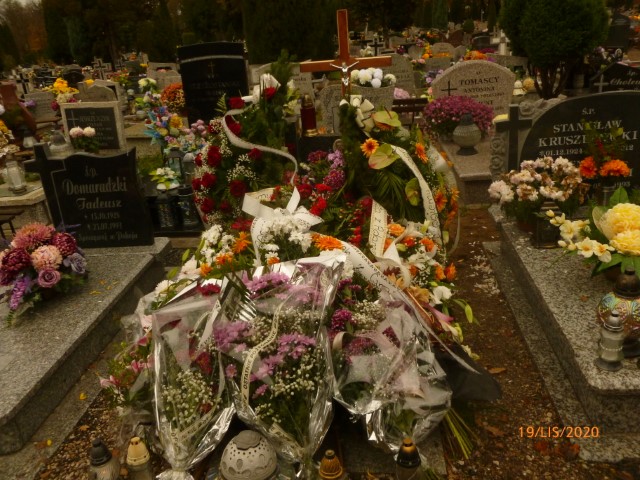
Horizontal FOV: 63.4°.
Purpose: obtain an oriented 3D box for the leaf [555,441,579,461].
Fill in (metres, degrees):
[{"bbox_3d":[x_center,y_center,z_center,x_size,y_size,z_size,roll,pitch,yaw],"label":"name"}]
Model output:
[{"bbox_3d":[0.991,0.841,2.070,0.090,0.025,0.095,-1,20,7],"label":"leaf"}]

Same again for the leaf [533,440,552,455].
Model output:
[{"bbox_3d":[0.824,0.770,1.922,0.068,0.018,0.060,-2,22,8],"label":"leaf"}]

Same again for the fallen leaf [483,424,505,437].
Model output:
[{"bbox_3d":[0.680,0.745,2.018,0.085,0.018,0.050,14,28,38],"label":"fallen leaf"}]

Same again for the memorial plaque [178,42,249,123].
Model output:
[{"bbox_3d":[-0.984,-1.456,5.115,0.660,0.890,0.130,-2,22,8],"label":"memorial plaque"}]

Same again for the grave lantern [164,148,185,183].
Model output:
[{"bbox_3d":[-1.319,-0.658,4.700,0.160,0.330,0.160,-1,20,7],"label":"grave lantern"}]

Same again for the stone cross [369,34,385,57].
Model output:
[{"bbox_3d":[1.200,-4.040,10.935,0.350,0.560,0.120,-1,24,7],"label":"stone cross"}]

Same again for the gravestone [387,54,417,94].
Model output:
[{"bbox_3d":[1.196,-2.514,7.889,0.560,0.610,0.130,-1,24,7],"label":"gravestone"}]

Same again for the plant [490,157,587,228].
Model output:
[{"bbox_3d":[1.418,-0.288,3.380,0.610,0.509,0.488,-1,20,7],"label":"plant"}]

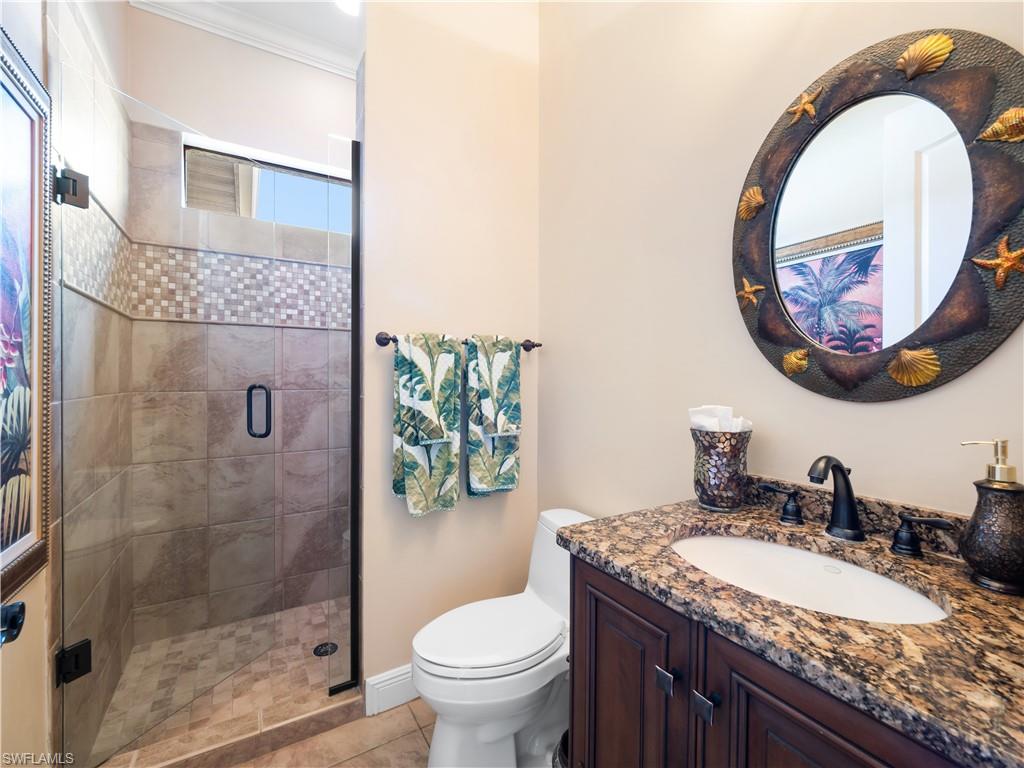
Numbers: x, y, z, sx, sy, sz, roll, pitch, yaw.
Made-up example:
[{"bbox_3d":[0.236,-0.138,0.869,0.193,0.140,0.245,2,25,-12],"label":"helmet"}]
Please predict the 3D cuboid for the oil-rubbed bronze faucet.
[{"bbox_3d":[0.652,0.233,0.845,0.172,0.170,0.060,0,0,-31],"label":"oil-rubbed bronze faucet"}]

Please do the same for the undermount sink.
[{"bbox_3d":[0.487,0.426,0.748,0.375,0.165,0.445,0,0,-31],"label":"undermount sink"}]

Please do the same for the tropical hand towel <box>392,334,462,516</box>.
[{"bbox_3d":[-0.307,0.146,1.526,0.245,0.650,0.085,0,0,-30],"label":"tropical hand towel"}]

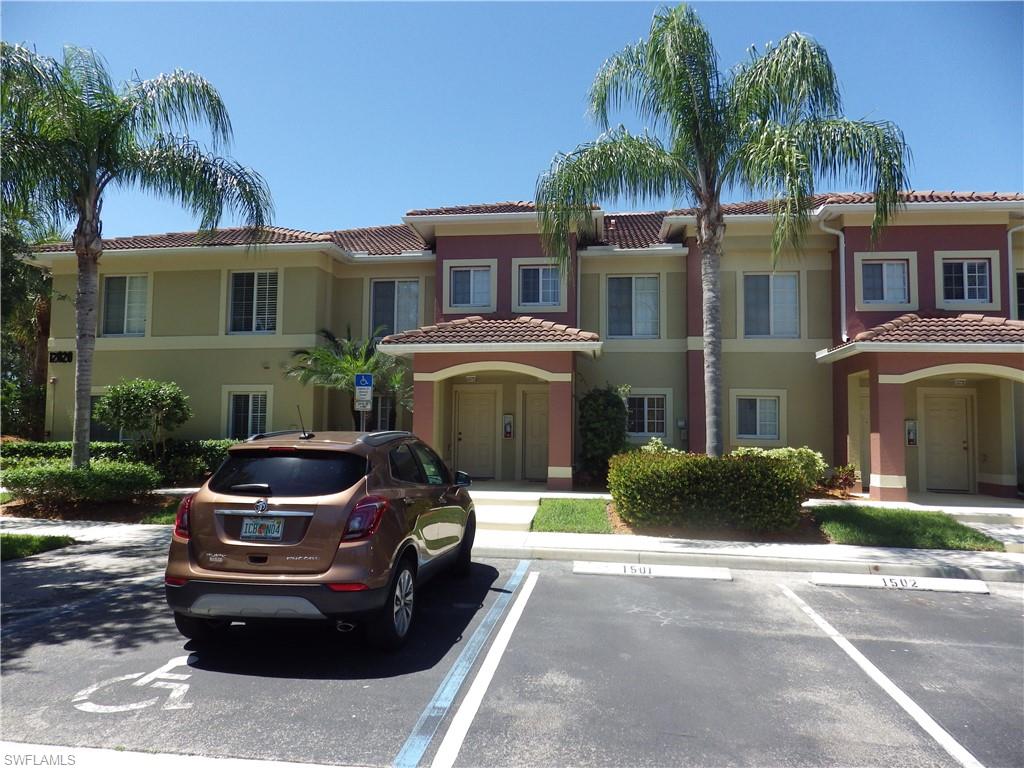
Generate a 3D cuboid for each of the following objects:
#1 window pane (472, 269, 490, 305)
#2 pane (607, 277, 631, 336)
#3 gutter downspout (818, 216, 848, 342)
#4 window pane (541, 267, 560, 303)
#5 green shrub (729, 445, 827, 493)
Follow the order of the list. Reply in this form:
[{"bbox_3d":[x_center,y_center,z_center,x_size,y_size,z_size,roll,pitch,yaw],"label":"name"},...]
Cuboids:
[{"bbox_3d":[-0.752,-2.285,15.313,0.480,0.910,0.060,0,-3,8],"label":"window pane"},{"bbox_3d":[2.577,-1.831,15.391,0.606,1.477,0.080,0,-3,9],"label":"pane"},{"bbox_3d":[7.015,-2.294,14.240,0.500,2.800,0.250,0,-3,8],"label":"gutter downspout"},{"bbox_3d":[0.891,-2.287,15.071,0.460,0.900,0.060,0,-3,8],"label":"window pane"},{"bbox_3d":[5.426,1.737,13.300,1.850,1.000,1.400,0,-3,9],"label":"green shrub"}]

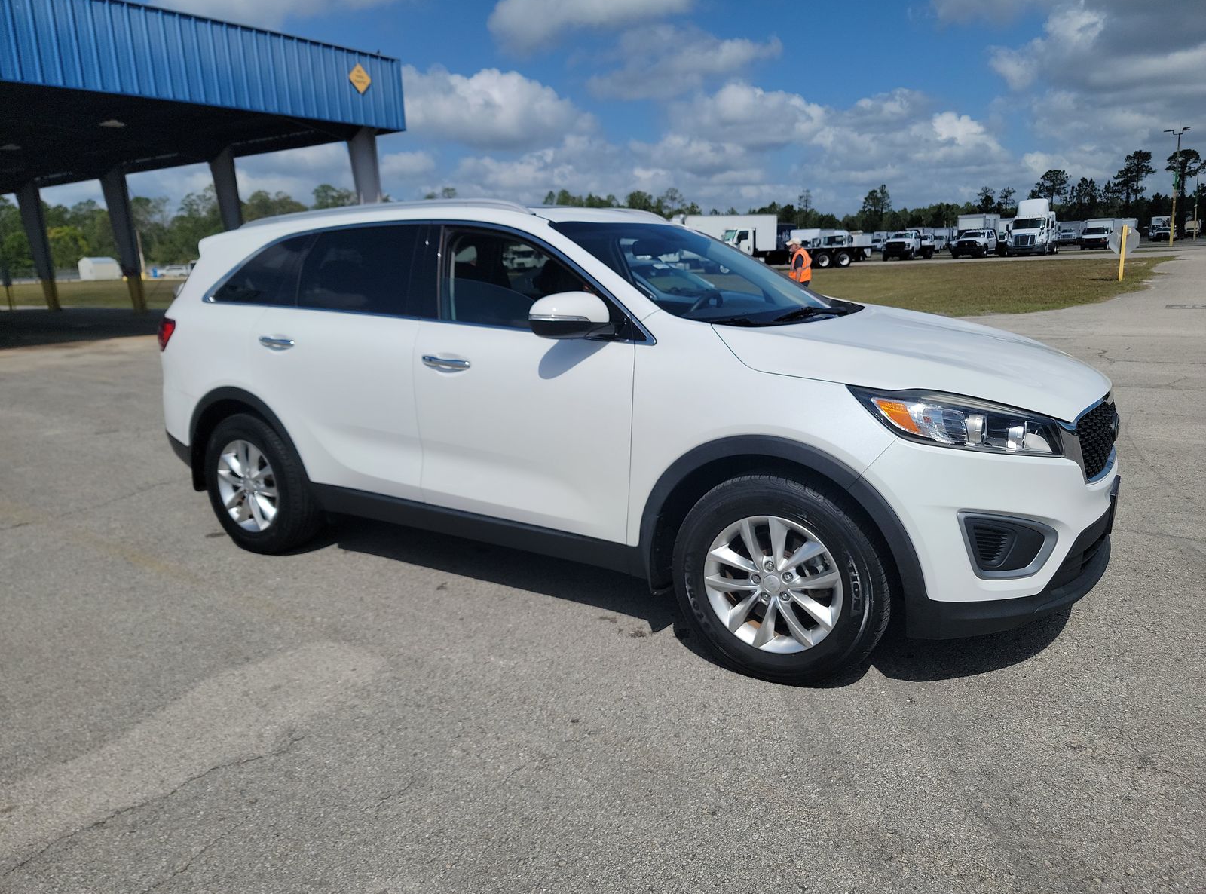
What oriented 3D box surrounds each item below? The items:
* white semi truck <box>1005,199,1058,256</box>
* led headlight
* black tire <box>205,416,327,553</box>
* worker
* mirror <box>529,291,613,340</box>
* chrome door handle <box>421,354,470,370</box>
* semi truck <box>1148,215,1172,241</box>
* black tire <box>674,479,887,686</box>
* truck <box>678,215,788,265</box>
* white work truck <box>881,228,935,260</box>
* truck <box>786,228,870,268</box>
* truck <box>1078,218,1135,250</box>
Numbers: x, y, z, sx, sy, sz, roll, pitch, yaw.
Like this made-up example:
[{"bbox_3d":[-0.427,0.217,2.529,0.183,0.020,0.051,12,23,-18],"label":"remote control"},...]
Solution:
[{"bbox_3d":[31.922,-16.256,62.022,2.500,3.950,7.000,6,15,31],"label":"white semi truck"},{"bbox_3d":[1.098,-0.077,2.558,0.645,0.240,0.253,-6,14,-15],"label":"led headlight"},{"bbox_3d":[-1.731,0.178,4.279,0.735,0.735,0.240,6,16,32],"label":"black tire"},{"bbox_3d":[3.903,-3.260,16.595,0.420,1.720,0.520,-2,13,0],"label":"worker"},{"bbox_3d":[-0.112,-0.443,2.849,0.200,0.175,0.240,6,16,32],"label":"mirror"},{"bbox_3d":[-0.617,-0.338,3.301,0.250,0.050,0.055,12,18,30],"label":"chrome door handle"},{"bbox_3d":[72.790,-28.454,108.848,2.500,3.300,7.800,8,17,39],"label":"semi truck"},{"bbox_3d":[0.608,0.434,2.846,0.730,0.730,0.240,5,15,29],"label":"black tire"},{"bbox_3d":[8.682,-14.252,58.153,8.000,3.650,2.500,-6,13,-16],"label":"truck"},{"bbox_3d":[21.942,-14.469,59.866,2.150,2.150,6.100,6,16,32],"label":"white work truck"},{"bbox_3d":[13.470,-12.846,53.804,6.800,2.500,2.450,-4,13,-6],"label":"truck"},{"bbox_3d":[47.953,-20.238,79.473,2.400,2.900,6.200,10,18,44],"label":"truck"}]

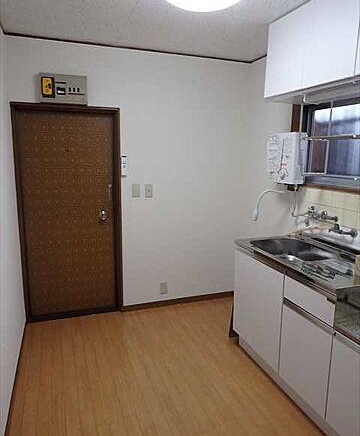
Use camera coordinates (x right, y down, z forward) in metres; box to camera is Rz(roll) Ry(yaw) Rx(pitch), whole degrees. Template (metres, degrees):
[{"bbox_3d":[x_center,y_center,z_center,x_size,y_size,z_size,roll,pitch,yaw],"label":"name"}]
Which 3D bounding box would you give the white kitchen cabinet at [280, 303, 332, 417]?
[{"bbox_3d":[0.938,0.769,1.978,0.500,0.488,0.393,-3,11,-20],"label":"white kitchen cabinet"}]

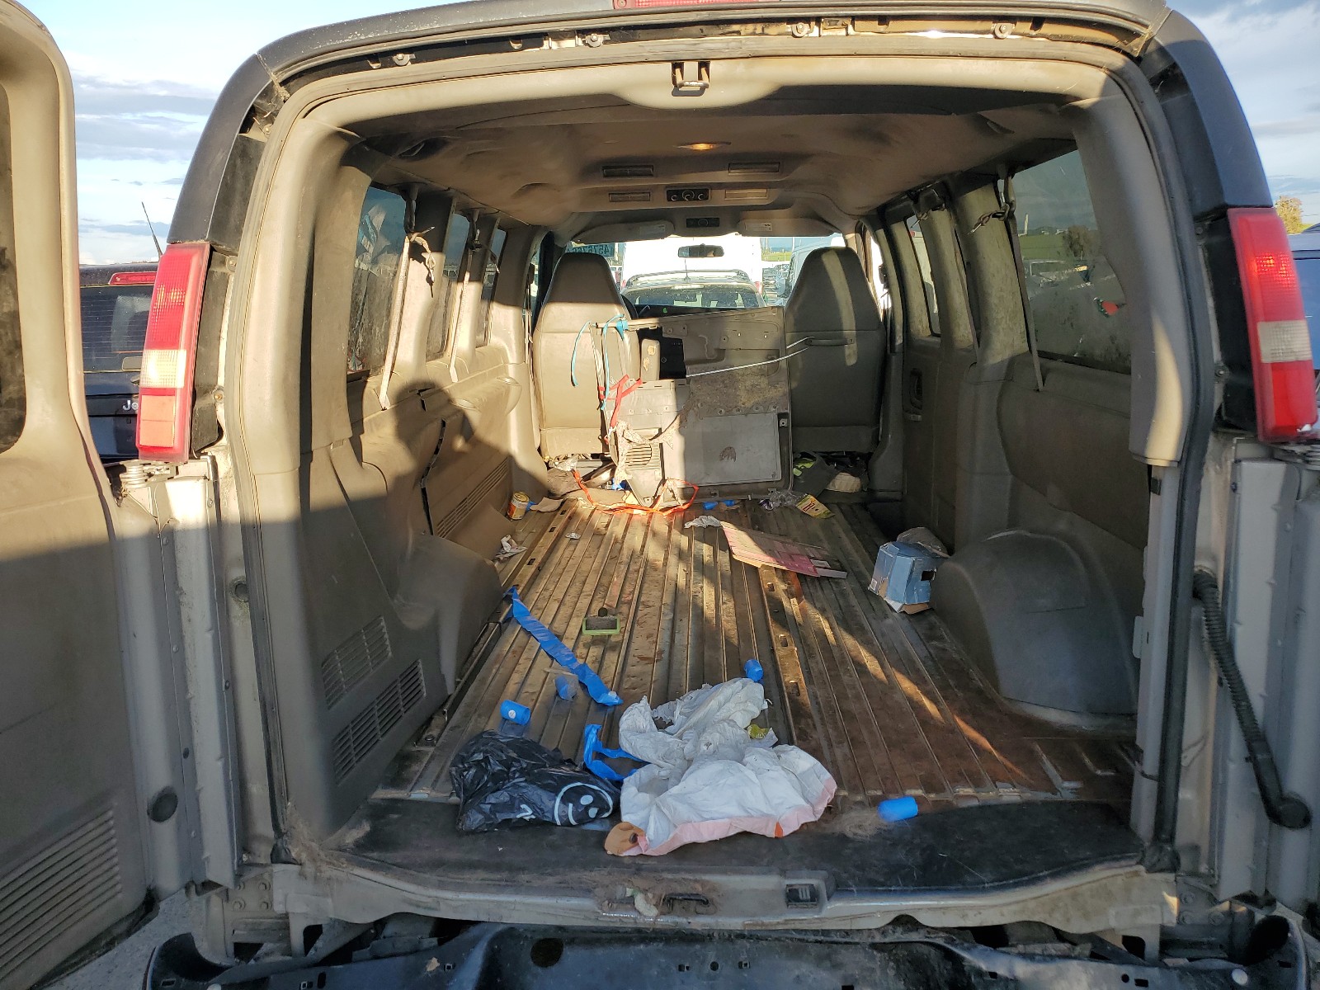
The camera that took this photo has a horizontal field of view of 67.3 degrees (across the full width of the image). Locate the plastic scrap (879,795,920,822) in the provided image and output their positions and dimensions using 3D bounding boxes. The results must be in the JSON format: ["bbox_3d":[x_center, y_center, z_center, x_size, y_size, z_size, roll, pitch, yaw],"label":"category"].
[{"bbox_3d":[0.450,0.591,1.867,0.072,0.042,0.042,-4,12,-14],"label":"plastic scrap"}]

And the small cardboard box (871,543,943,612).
[{"bbox_3d":[0.798,0.249,3.188,0.190,0.180,0.200,-4,12,-12],"label":"small cardboard box"}]

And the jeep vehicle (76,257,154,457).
[{"bbox_3d":[-2.210,-0.714,6.882,1.840,1.710,4.500,-1,13,3],"label":"jeep vehicle"}]

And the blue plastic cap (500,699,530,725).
[{"bbox_3d":[-0.342,0.514,2.339,0.067,0.047,0.047,5,13,31],"label":"blue plastic cap"}]

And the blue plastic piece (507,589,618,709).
[{"bbox_3d":[-0.301,0.411,2.841,0.085,0.045,0.995,-6,13,-22],"label":"blue plastic piece"}]

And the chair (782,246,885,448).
[{"bbox_3d":[0.820,-0.722,4.902,0.510,0.980,0.680,-1,11,3],"label":"chair"}]

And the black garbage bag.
[{"bbox_3d":[-0.242,0.554,1.990,0.340,0.100,0.270,-1,11,3],"label":"black garbage bag"}]

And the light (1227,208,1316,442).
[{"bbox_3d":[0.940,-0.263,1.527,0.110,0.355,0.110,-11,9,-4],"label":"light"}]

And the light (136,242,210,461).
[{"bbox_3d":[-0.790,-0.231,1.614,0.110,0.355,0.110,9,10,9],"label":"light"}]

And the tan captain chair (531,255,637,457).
[{"bbox_3d":[-0.338,-0.700,4.960,0.510,0.985,0.680,-1,11,3],"label":"tan captain chair"}]

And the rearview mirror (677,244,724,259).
[{"bbox_3d":[0.227,-1.340,5.459,0.262,0.078,0.050,1,12,14],"label":"rearview mirror"}]

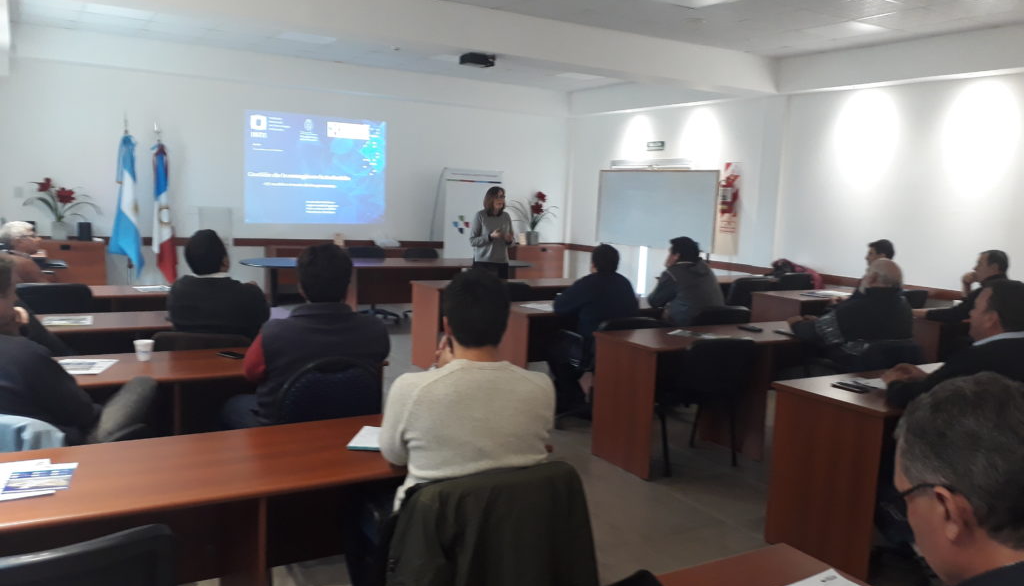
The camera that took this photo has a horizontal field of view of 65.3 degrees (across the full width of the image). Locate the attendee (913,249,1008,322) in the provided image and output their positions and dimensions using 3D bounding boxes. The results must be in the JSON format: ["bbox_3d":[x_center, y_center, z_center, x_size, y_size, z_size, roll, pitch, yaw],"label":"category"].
[{"bbox_3d":[3.308,0.340,5.877,0.520,1.310,0.820,-3,9,-37],"label":"attendee"}]

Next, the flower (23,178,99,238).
[{"bbox_3d":[-4.927,-0.915,8.785,0.720,0.680,0.560,-2,8,-31],"label":"flower"}]

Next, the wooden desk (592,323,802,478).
[{"bbox_3d":[1.382,0.612,5.039,1.780,0.735,0.570,-2,8,-31],"label":"wooden desk"}]

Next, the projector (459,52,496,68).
[{"bbox_3d":[-0.323,-2.083,7.160,0.290,0.100,0.230,-2,9,-31],"label":"projector"}]

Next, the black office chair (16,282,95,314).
[{"bbox_3d":[-2.918,0.376,4.973,0.540,0.830,0.570,-2,8,-31],"label":"black office chair"}]

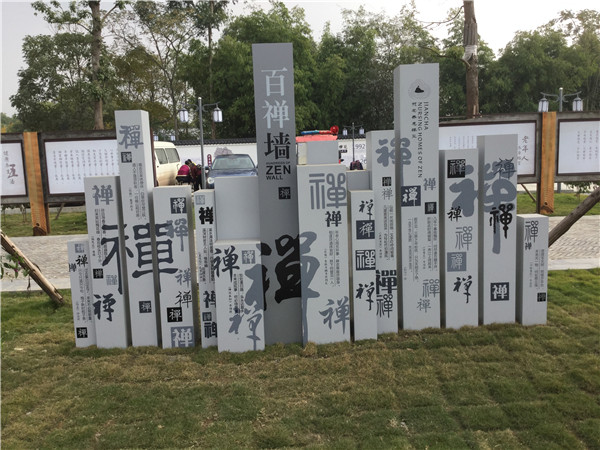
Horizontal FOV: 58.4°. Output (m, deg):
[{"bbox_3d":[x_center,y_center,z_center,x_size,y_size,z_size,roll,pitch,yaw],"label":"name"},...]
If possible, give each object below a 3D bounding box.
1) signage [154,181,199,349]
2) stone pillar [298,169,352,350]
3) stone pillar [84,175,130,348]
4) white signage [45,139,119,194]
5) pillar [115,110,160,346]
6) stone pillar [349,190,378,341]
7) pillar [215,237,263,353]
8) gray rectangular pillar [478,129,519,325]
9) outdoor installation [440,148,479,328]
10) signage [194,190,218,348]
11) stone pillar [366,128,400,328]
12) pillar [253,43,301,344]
[{"bbox_3d":[-0.996,0.344,4.311,0.254,1.309,0.200,-2,8,-3],"label":"signage"},{"bbox_3d":[0.186,0.232,4.282,0.378,1.396,0.225,-2,7,-1],"label":"stone pillar"},{"bbox_3d":[-1.526,0.297,4.342,0.238,1.368,0.220,-2,7,-1],"label":"stone pillar"},{"bbox_3d":[-4.545,-1.295,12.000,2.200,1.150,0.080,-2,7,-1],"label":"white signage"},{"bbox_3d":[-1.275,0.042,4.311,0.201,1.863,0.210,-2,7,-1],"label":"pillar"},{"bbox_3d":[0.502,0.331,4.336,0.182,1.223,0.190,-2,8,-3],"label":"stone pillar"},{"bbox_3d":[-0.458,0.541,4.199,0.351,0.843,0.225,-2,7,-1],"label":"pillar"},{"bbox_3d":[1.671,0.055,4.566,0.279,1.624,0.160,-2,8,-3],"label":"gray rectangular pillar"},{"bbox_3d":[1.339,0.126,4.536,0.274,1.515,0.170,-2,8,-3],"label":"outdoor installation"},{"bbox_3d":[-0.711,0.346,4.274,0.154,1.230,0.220,-2,7,-1],"label":"signage"},{"bbox_3d":[0.689,0.064,4.459,0.180,1.653,0.250,-2,7,-1],"label":"stone pillar"},{"bbox_3d":[-0.174,-0.205,4.285,0.302,2.345,0.240,-2,8,-3],"label":"pillar"}]

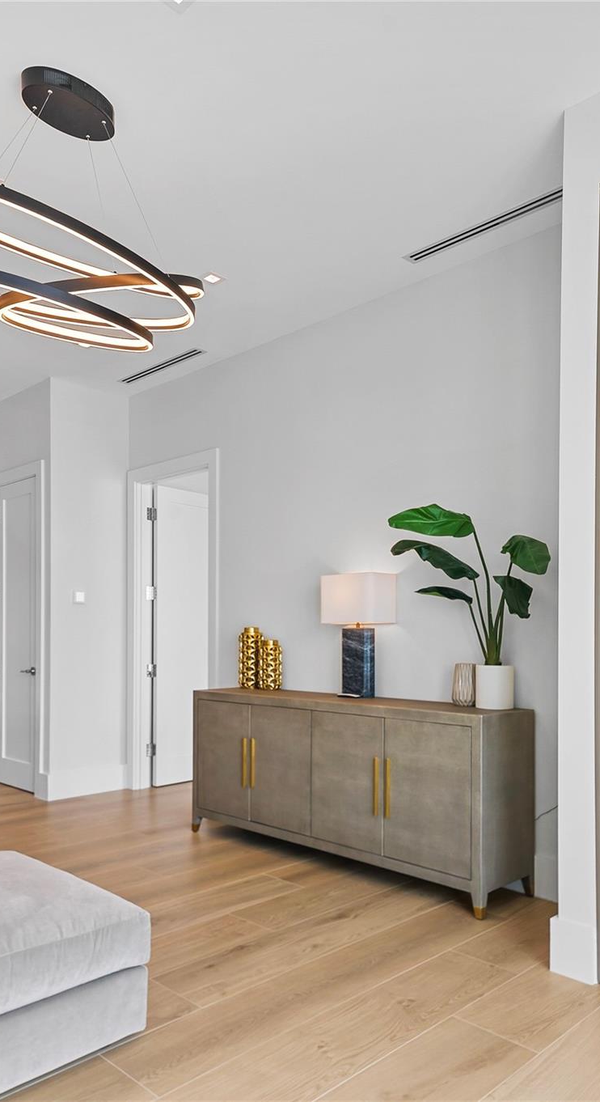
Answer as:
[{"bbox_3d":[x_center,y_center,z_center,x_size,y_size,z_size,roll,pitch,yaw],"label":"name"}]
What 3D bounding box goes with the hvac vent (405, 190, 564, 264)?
[{"bbox_3d":[0.912,-1.487,3.303,0.100,0.030,1.050,3,-4,-44],"label":"hvac vent"}]

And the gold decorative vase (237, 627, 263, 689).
[{"bbox_3d":[-0.308,0.659,4.550,0.160,0.385,0.160,0,-3,0],"label":"gold decorative vase"}]

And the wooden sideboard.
[{"bbox_3d":[0.220,1.229,3.971,0.440,0.866,1.990,3,-4,-44],"label":"wooden sideboard"}]

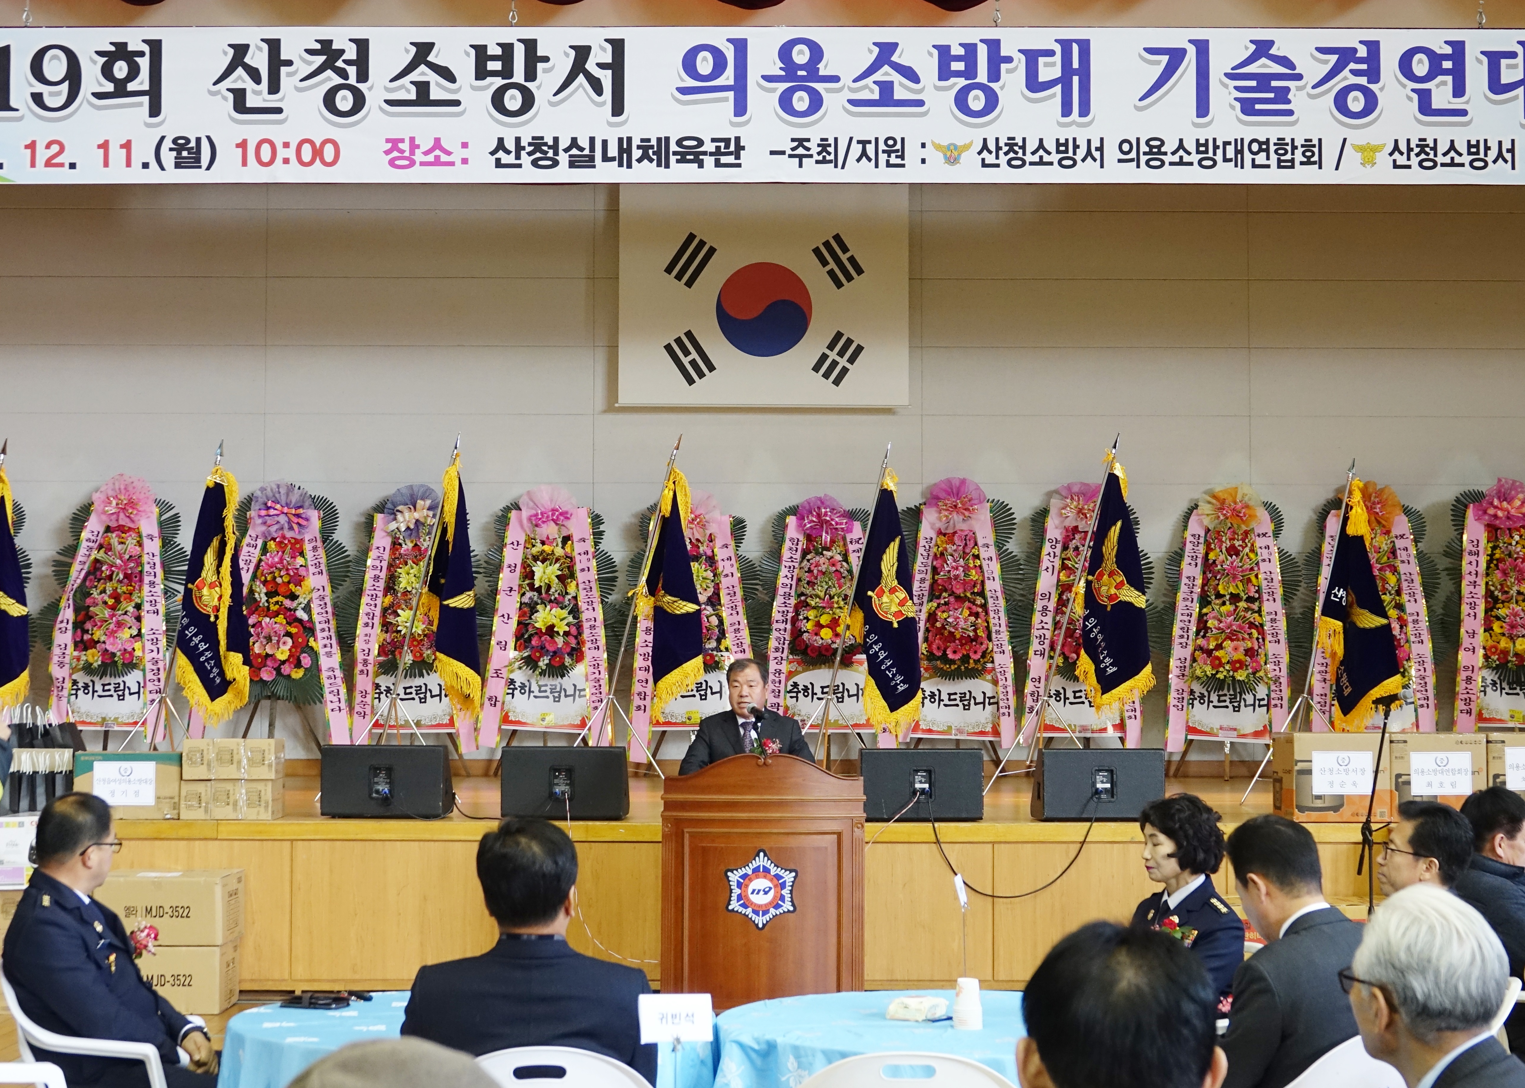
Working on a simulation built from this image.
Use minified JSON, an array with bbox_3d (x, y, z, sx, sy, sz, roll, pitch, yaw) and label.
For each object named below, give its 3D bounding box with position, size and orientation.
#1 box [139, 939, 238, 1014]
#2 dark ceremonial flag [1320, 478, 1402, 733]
[{"bbox_3d":[-2.857,2.069,11.322,0.598,0.318,0.420,0,-2,0],"label":"box"},{"bbox_3d":[3.409,0.339,13.423,0.479,1.424,0.240,0,-3,0],"label":"dark ceremonial flag"}]

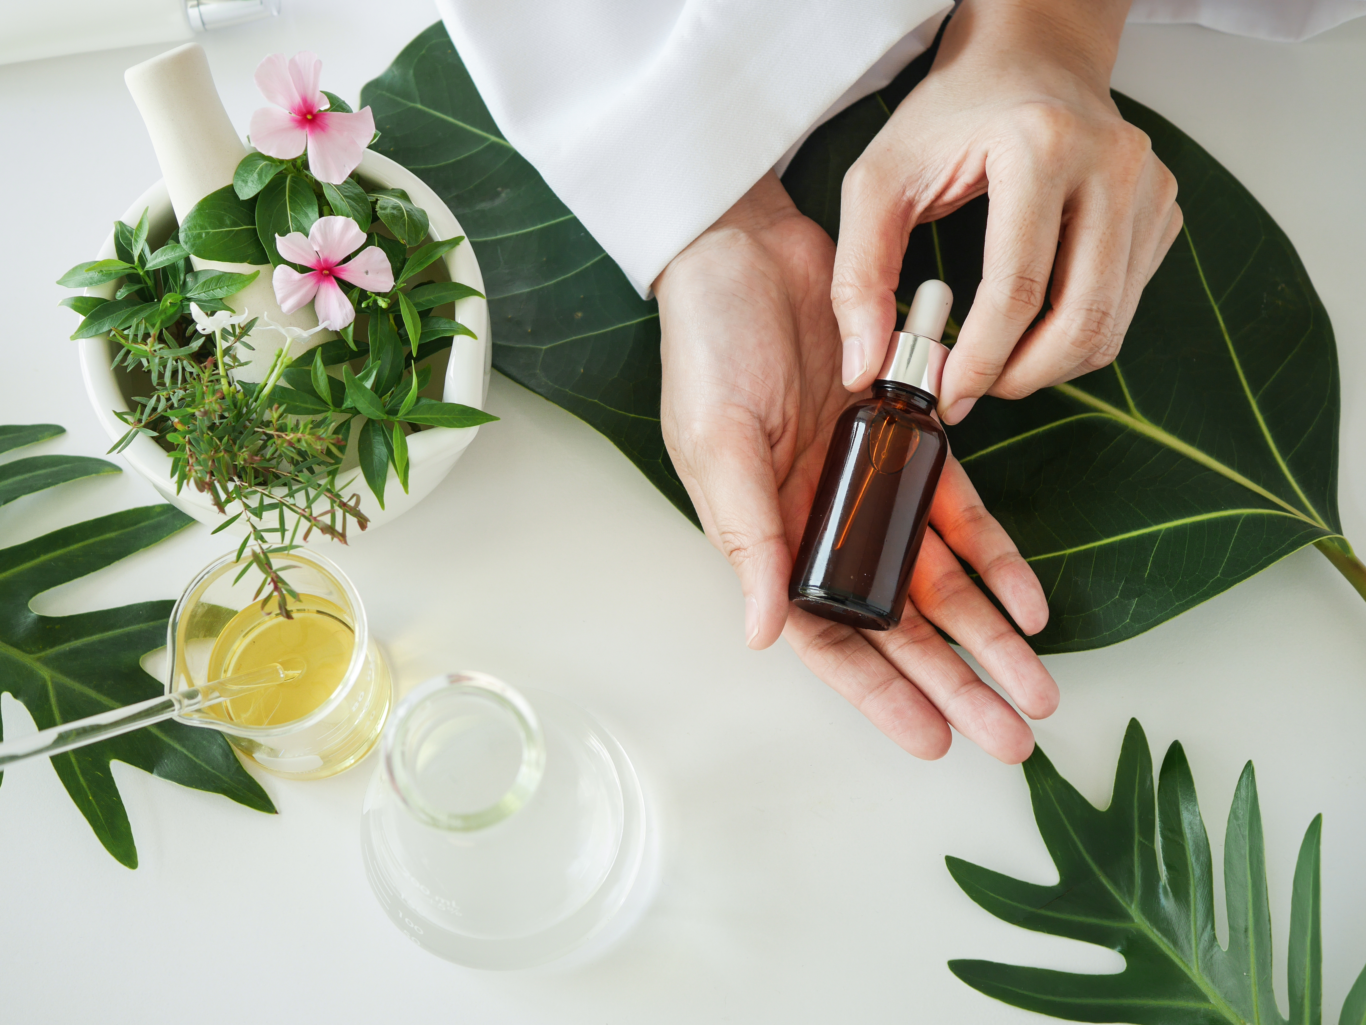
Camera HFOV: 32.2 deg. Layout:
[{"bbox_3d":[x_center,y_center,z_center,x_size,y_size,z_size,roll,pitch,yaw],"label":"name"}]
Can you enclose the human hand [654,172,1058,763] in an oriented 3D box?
[{"bbox_3d":[0.043,-0.007,0.697,0.085,0.055,0.190,-24,76,-6],"label":"human hand"}]

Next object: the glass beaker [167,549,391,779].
[{"bbox_3d":[-0.114,0.047,0.676,0.059,0.073,0.053,-39,78,-10],"label":"glass beaker"}]

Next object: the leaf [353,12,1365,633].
[{"bbox_3d":[0.066,-0.070,0.737,0.360,0.020,0.190,26,76,7],"label":"leaf"}]

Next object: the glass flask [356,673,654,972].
[{"bbox_3d":[-0.053,0.076,0.636,0.084,0.138,0.084,0,74,0],"label":"glass flask"}]

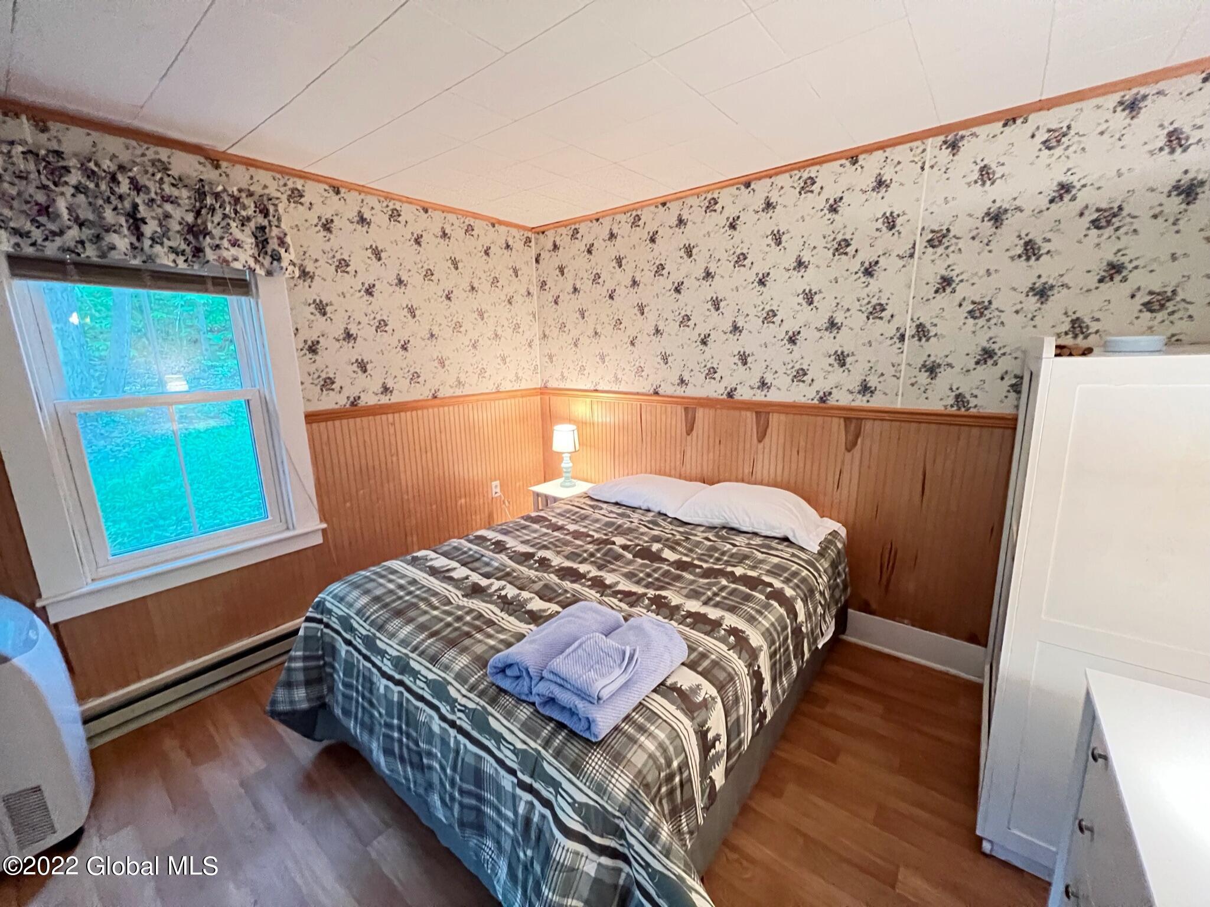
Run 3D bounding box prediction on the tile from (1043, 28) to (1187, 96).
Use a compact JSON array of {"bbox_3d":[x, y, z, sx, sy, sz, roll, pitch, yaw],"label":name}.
[{"bbox_3d":[1.650,-1.292,1.504,0.308,0.018,0.265,9,18,37],"label":"tile"}]

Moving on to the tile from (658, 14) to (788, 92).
[{"bbox_3d":[0.368,-1.220,1.395,0.308,0.018,0.305,9,18,37],"label":"tile"}]

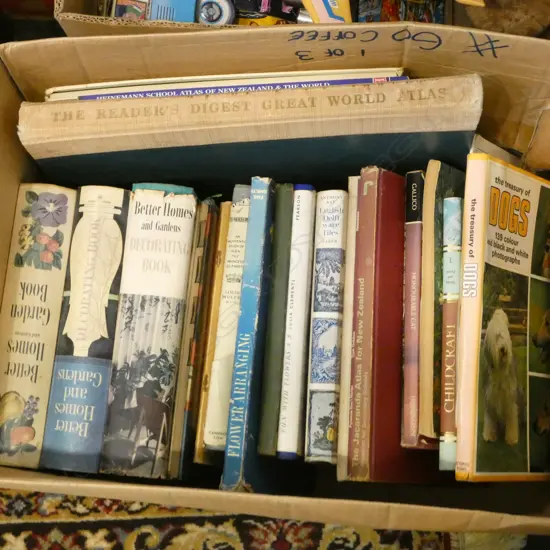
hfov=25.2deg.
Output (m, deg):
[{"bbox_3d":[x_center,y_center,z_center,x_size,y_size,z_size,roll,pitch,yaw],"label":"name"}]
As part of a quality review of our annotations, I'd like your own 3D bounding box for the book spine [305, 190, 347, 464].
[{"bbox_3d":[0.079,0.062,1.185,0.029,0.185,0.245,-2,78,21],"label":"book spine"}]

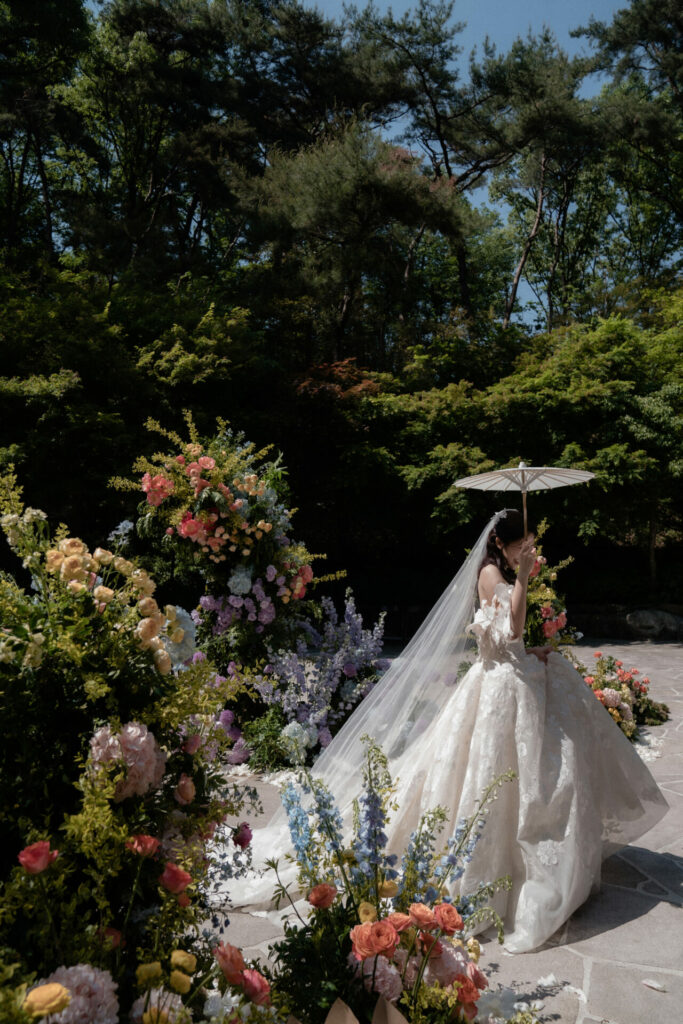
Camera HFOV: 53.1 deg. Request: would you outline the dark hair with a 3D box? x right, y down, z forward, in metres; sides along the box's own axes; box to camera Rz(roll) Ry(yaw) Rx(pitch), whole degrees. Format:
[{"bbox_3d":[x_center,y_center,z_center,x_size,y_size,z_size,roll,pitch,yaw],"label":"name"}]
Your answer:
[{"bbox_3d":[0.715,0.152,3.000,0.235,0.335,0.210,0,0,-7],"label":"dark hair"}]

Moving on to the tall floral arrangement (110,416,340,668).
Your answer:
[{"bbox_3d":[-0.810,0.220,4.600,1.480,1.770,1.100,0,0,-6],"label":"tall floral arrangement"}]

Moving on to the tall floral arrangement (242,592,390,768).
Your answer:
[{"bbox_3d":[-0.170,1.080,4.600,1.000,1.100,0.750,0,0,-3],"label":"tall floral arrangement"}]

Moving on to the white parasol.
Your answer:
[{"bbox_3d":[0.780,-0.020,2.930,0.610,0.370,0.610,-4,-5,0],"label":"white parasol"}]

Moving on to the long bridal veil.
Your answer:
[{"bbox_3d":[0.090,0.800,3.100,1.250,1.630,0.800,0,0,-7],"label":"long bridal veil"}]

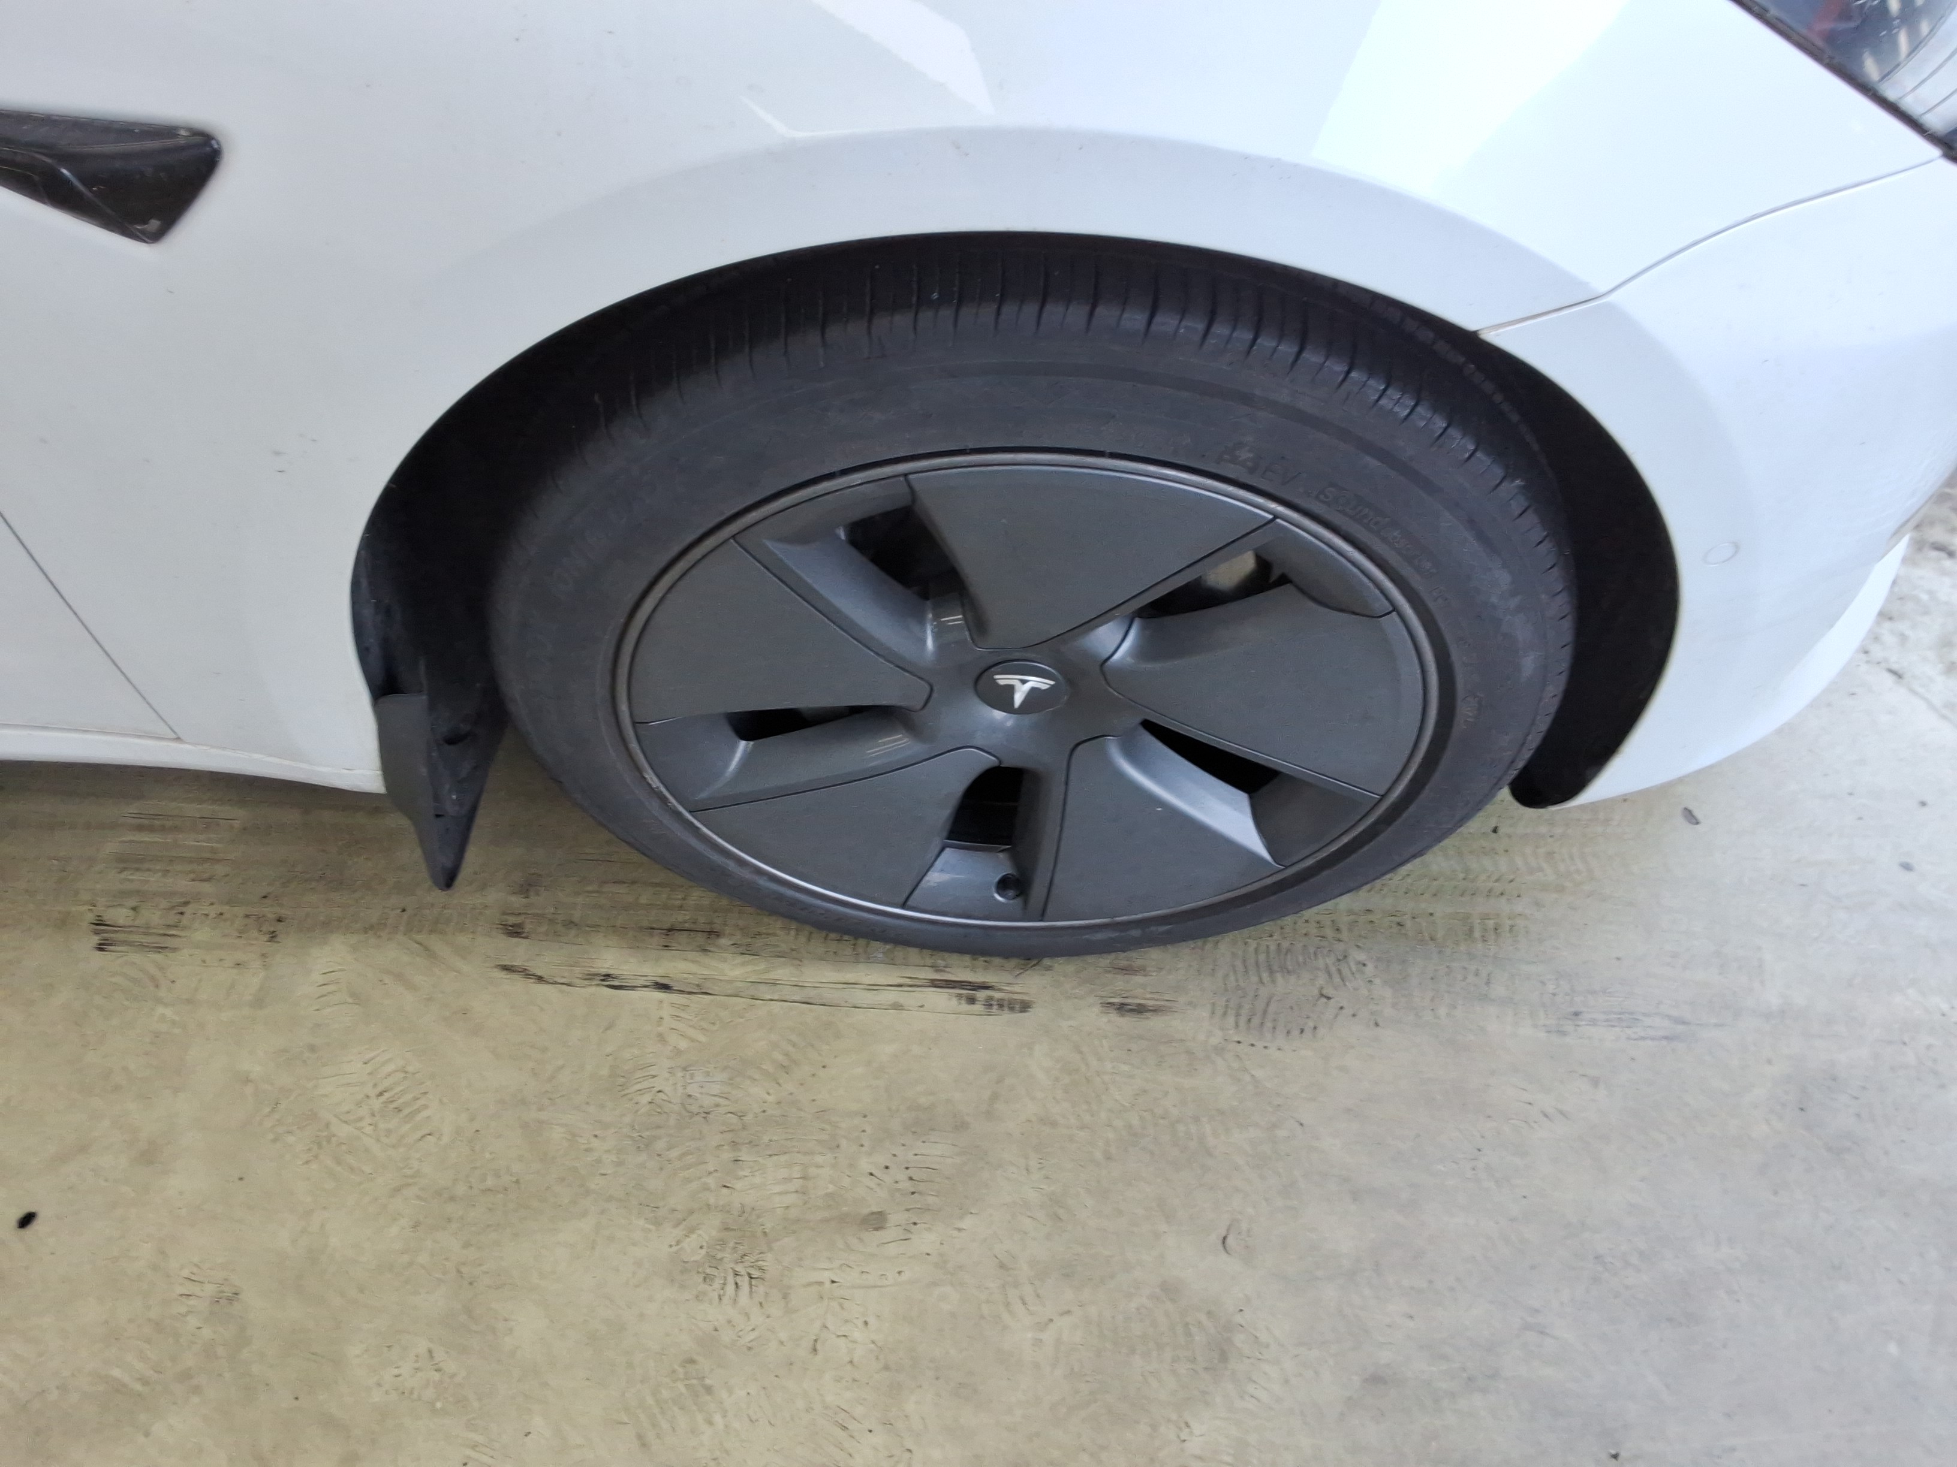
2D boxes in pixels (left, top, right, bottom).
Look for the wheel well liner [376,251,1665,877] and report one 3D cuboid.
[{"bbox_3d":[0.010,-0.163,0.982,0.850,0.580,0.290,1,55,1],"label":"wheel well liner"}]

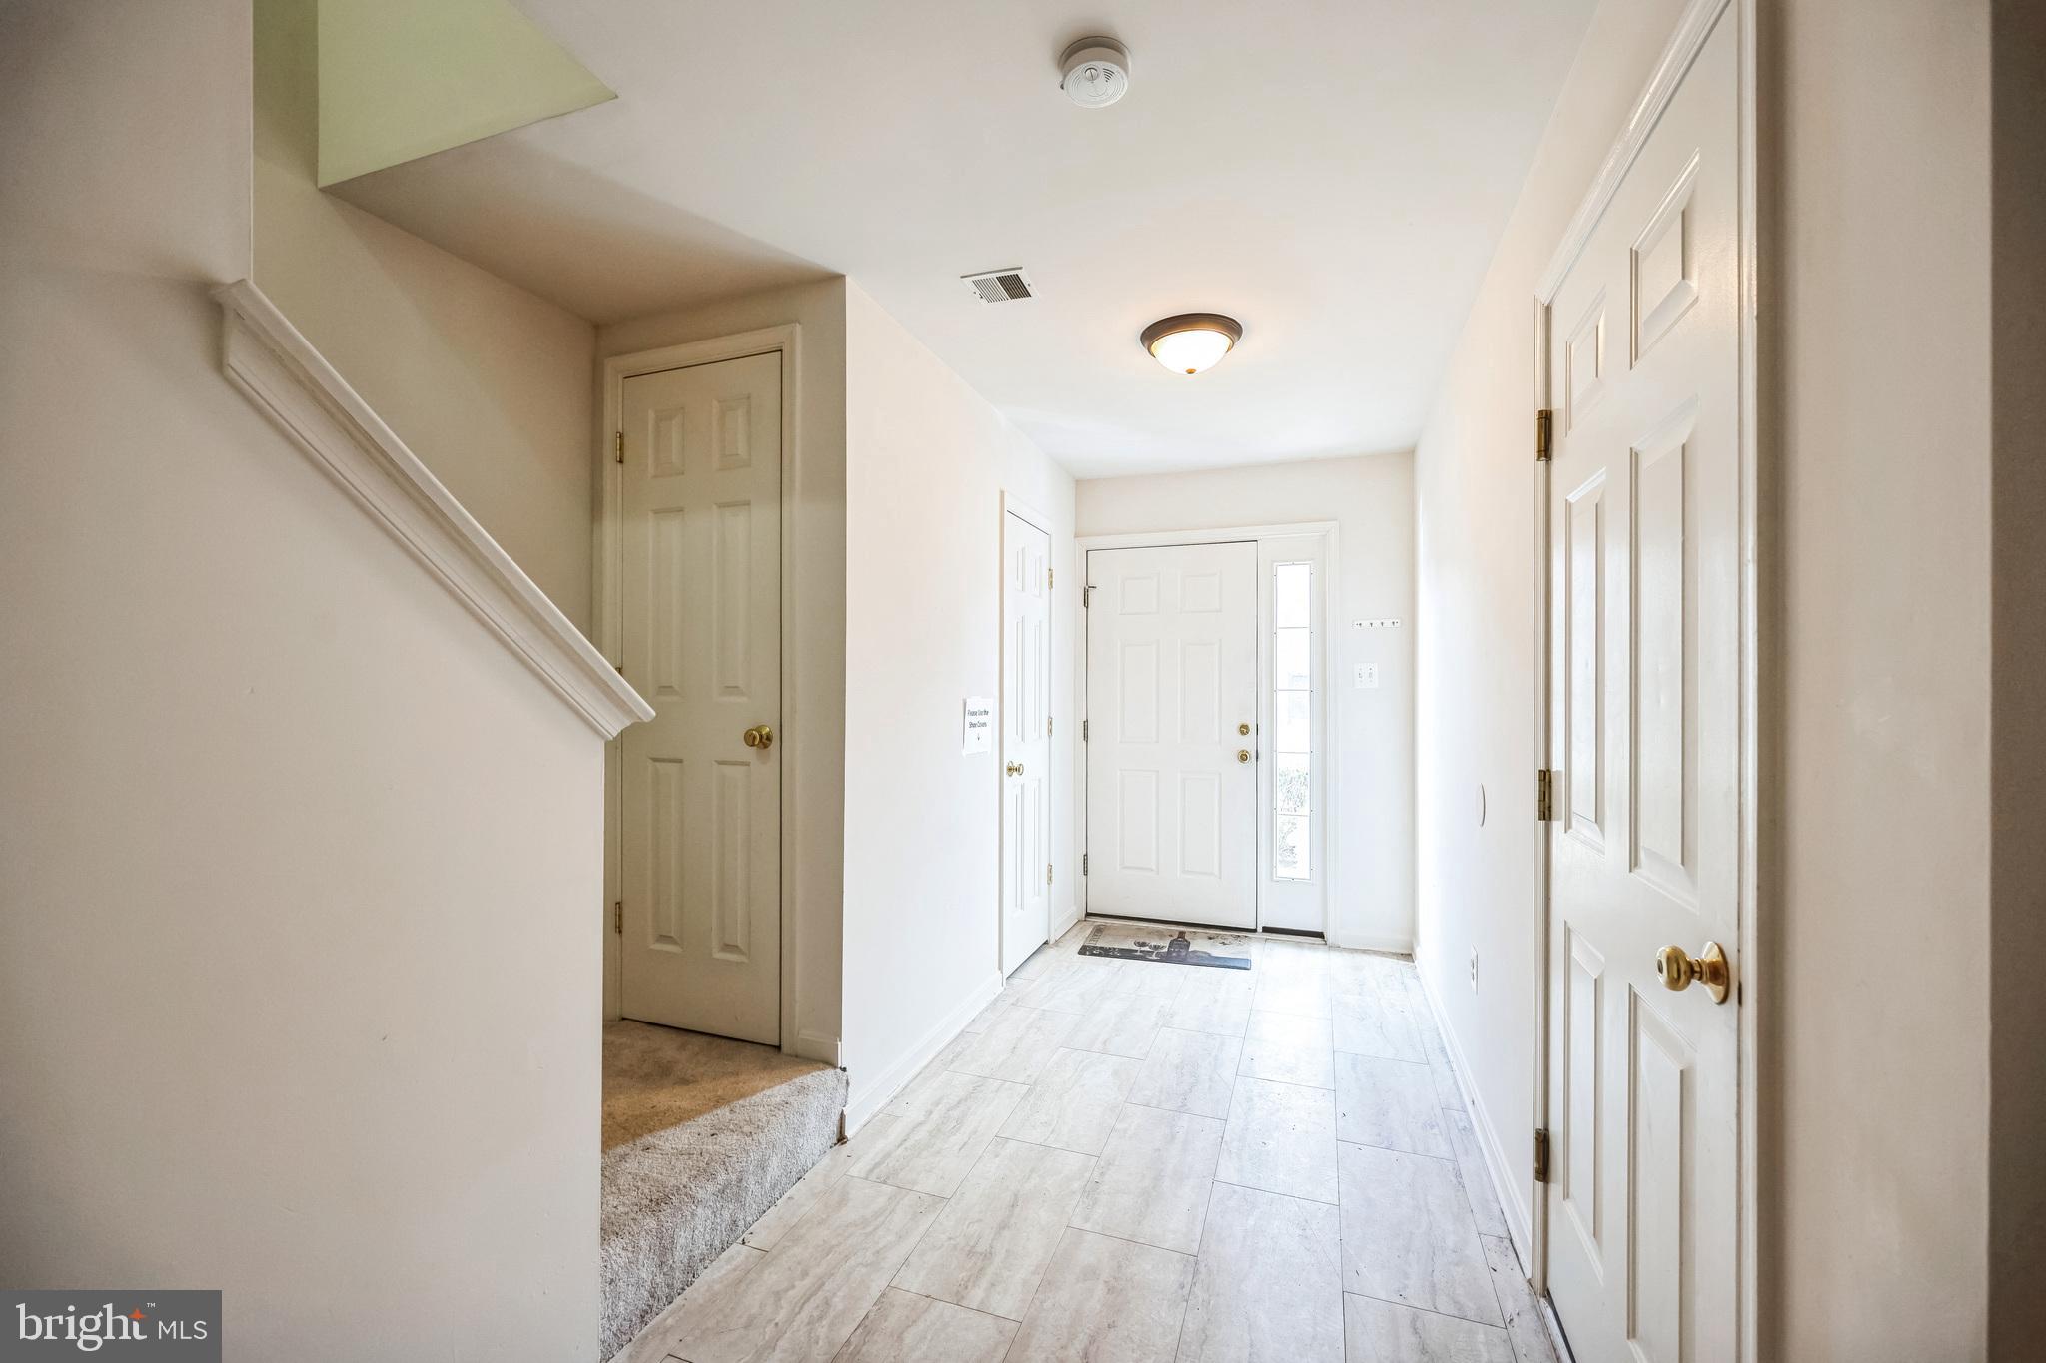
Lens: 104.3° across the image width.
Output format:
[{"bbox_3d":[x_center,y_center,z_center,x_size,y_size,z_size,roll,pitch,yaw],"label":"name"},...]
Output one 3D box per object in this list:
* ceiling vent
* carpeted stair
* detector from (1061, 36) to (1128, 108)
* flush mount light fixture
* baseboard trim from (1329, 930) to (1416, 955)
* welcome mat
[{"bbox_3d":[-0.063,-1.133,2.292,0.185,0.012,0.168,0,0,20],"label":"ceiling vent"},{"bbox_3d":[-1.081,1.189,1.997,0.900,0.236,0.860,0,0,20],"label":"carpeted stair"},{"bbox_3d":[0.135,-1.121,1.474,0.134,0.042,0.134,0,0,0],"label":"detector"},{"bbox_3d":[0.553,-1.073,2.616,0.330,0.125,0.330,0,0,20],"label":"flush mount light fixture"},{"bbox_3d":[1.709,1.281,3.903,0.370,0.085,0.015,0,0,20],"label":"baseboard trim"},{"bbox_3d":[0.720,1.318,3.986,0.800,0.009,0.510,0,0,14],"label":"welcome mat"}]

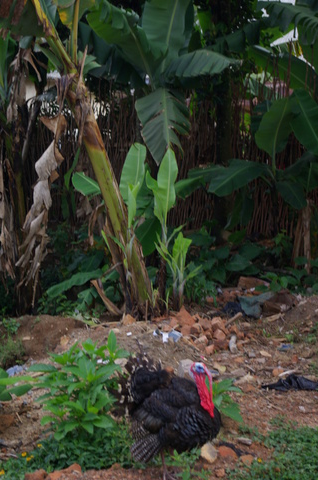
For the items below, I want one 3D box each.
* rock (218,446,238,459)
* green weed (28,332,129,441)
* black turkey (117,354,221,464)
[{"bbox_3d":[0.404,1.247,6.400,0.118,0.078,0.100,0,3,0],"label":"rock"},{"bbox_3d":[-0.538,0.978,7.300,0.661,0.707,0.600,0,2,0],"label":"green weed"},{"bbox_3d":[0.047,0.952,6.000,0.570,0.640,0.420,2,4,32],"label":"black turkey"}]

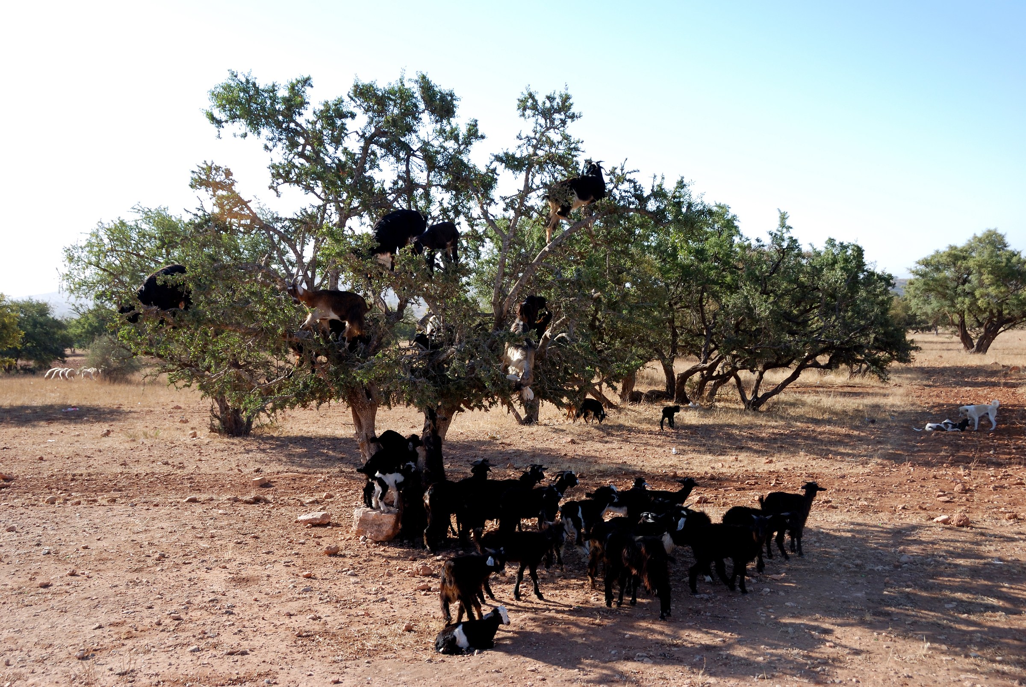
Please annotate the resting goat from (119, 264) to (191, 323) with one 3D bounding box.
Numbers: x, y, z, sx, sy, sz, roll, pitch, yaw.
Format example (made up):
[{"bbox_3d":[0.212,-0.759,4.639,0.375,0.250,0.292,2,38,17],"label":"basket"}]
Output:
[{"bbox_3d":[-4.406,-0.607,13.700,0.920,0.760,0.360,0,1,-15],"label":"resting goat"}]

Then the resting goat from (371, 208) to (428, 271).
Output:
[{"bbox_3d":[-1.489,-1.296,14.400,0.780,0.800,0.360,0,1,-6],"label":"resting goat"}]

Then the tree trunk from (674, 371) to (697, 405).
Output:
[{"bbox_3d":[4.925,1.271,31.800,0.640,0.980,0.500,0,1,0],"label":"tree trunk"}]

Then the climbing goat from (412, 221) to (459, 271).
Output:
[{"bbox_3d":[-0.980,-1.228,14.100,0.640,0.620,0.250,-1,1,-30],"label":"climbing goat"}]

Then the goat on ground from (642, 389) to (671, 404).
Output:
[{"bbox_3d":[4.333,1.597,33.600,0.880,0.450,0.420,0,1,13],"label":"goat on ground"}]

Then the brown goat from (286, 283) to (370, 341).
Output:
[{"bbox_3d":[-2.330,-0.398,14.000,1.040,0.760,0.330,0,1,-9],"label":"brown goat"}]

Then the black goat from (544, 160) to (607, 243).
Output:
[{"bbox_3d":[0.759,-1.728,13.600,0.800,0.980,0.330,0,1,15],"label":"black goat"}]

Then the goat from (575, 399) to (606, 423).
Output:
[{"bbox_3d":[1.780,1.558,25.600,0.820,0.580,0.280,0,1,21],"label":"goat"}]

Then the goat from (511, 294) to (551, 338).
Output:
[{"bbox_3d":[0.230,-0.307,14.200,0.650,0.640,0.320,-1,1,-36],"label":"goat"}]

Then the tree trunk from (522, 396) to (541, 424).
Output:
[{"bbox_3d":[0.421,1.527,25.400,0.420,0.650,0.420,0,1,0],"label":"tree trunk"}]

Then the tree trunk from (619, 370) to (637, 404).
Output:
[{"bbox_3d":[3.453,1.251,33.400,0.520,1.100,0.520,0,1,0],"label":"tree trunk"}]

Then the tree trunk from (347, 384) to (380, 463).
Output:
[{"bbox_3d":[-1.881,1.114,14.000,0.430,1.180,0.400,0,1,0],"label":"tree trunk"}]

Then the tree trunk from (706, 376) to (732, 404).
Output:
[{"bbox_3d":[5.991,1.337,32.300,0.720,0.850,0.550,0,1,0],"label":"tree trunk"}]

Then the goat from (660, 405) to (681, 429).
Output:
[{"bbox_3d":[3.610,1.698,25.500,0.520,0.560,0.200,0,1,-21],"label":"goat"}]

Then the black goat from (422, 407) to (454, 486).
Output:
[{"bbox_3d":[-0.792,1.149,11.400,0.320,1.020,0.480,0,1,3],"label":"black goat"}]

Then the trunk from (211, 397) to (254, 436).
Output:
[{"bbox_3d":[-5.757,1.478,22.800,0.820,0.840,0.650,0,1,0],"label":"trunk"}]

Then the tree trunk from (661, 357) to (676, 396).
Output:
[{"bbox_3d":[4.891,1.071,35.000,0.480,1.220,0.440,0,1,0],"label":"tree trunk"}]

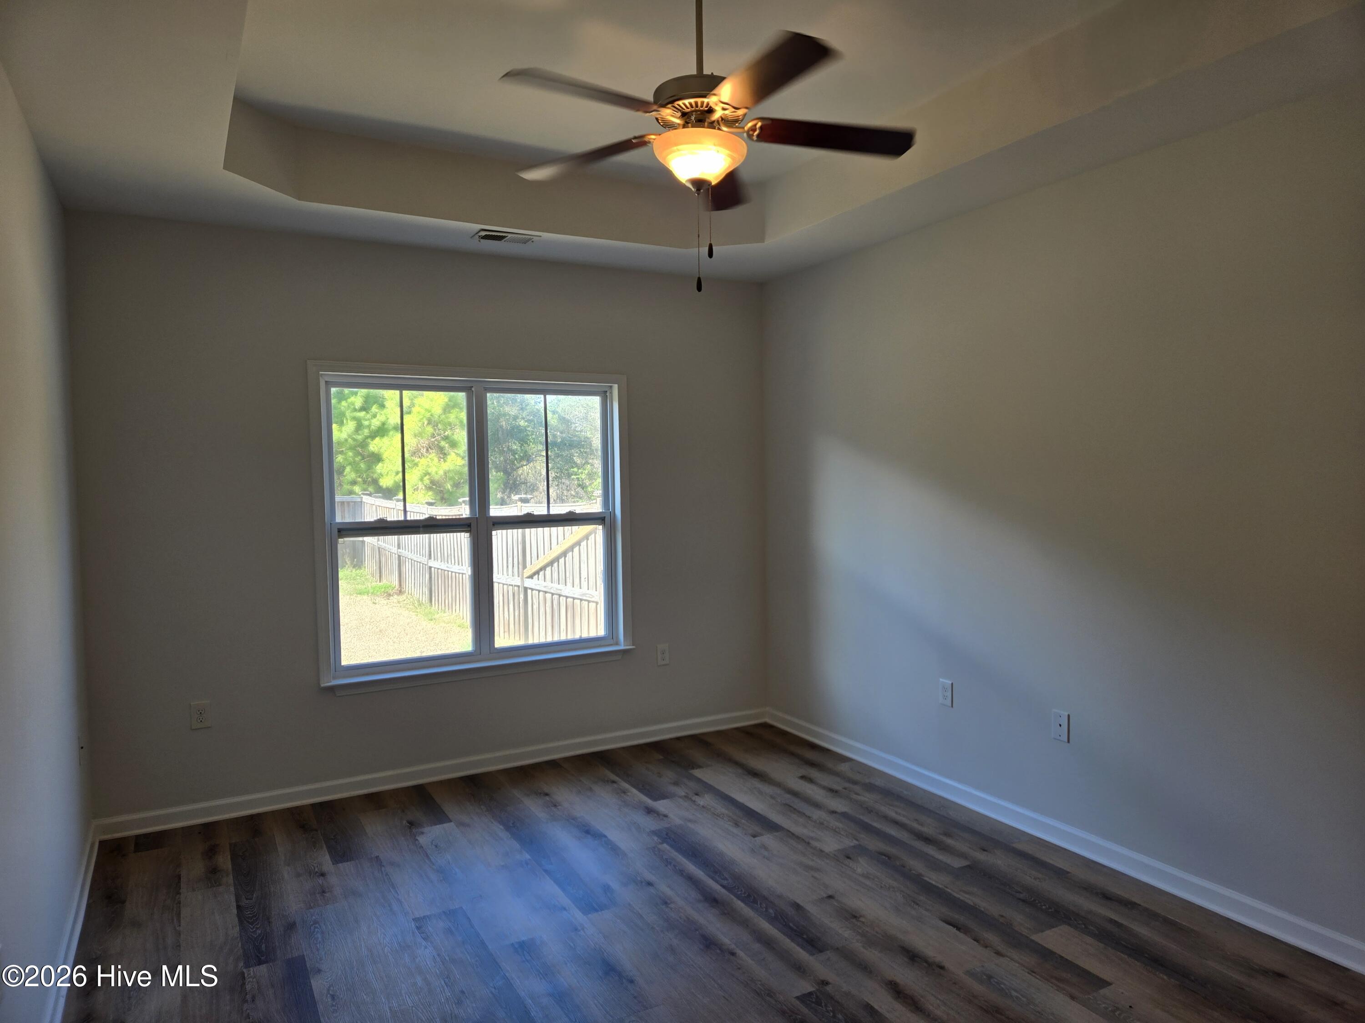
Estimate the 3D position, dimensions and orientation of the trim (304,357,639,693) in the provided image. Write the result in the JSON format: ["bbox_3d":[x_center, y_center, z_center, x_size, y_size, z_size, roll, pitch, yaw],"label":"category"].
[{"bbox_3d":[-1.052,0.066,4.826,1.695,1.640,0.110,-2,3,-28],"label":"trim"}]

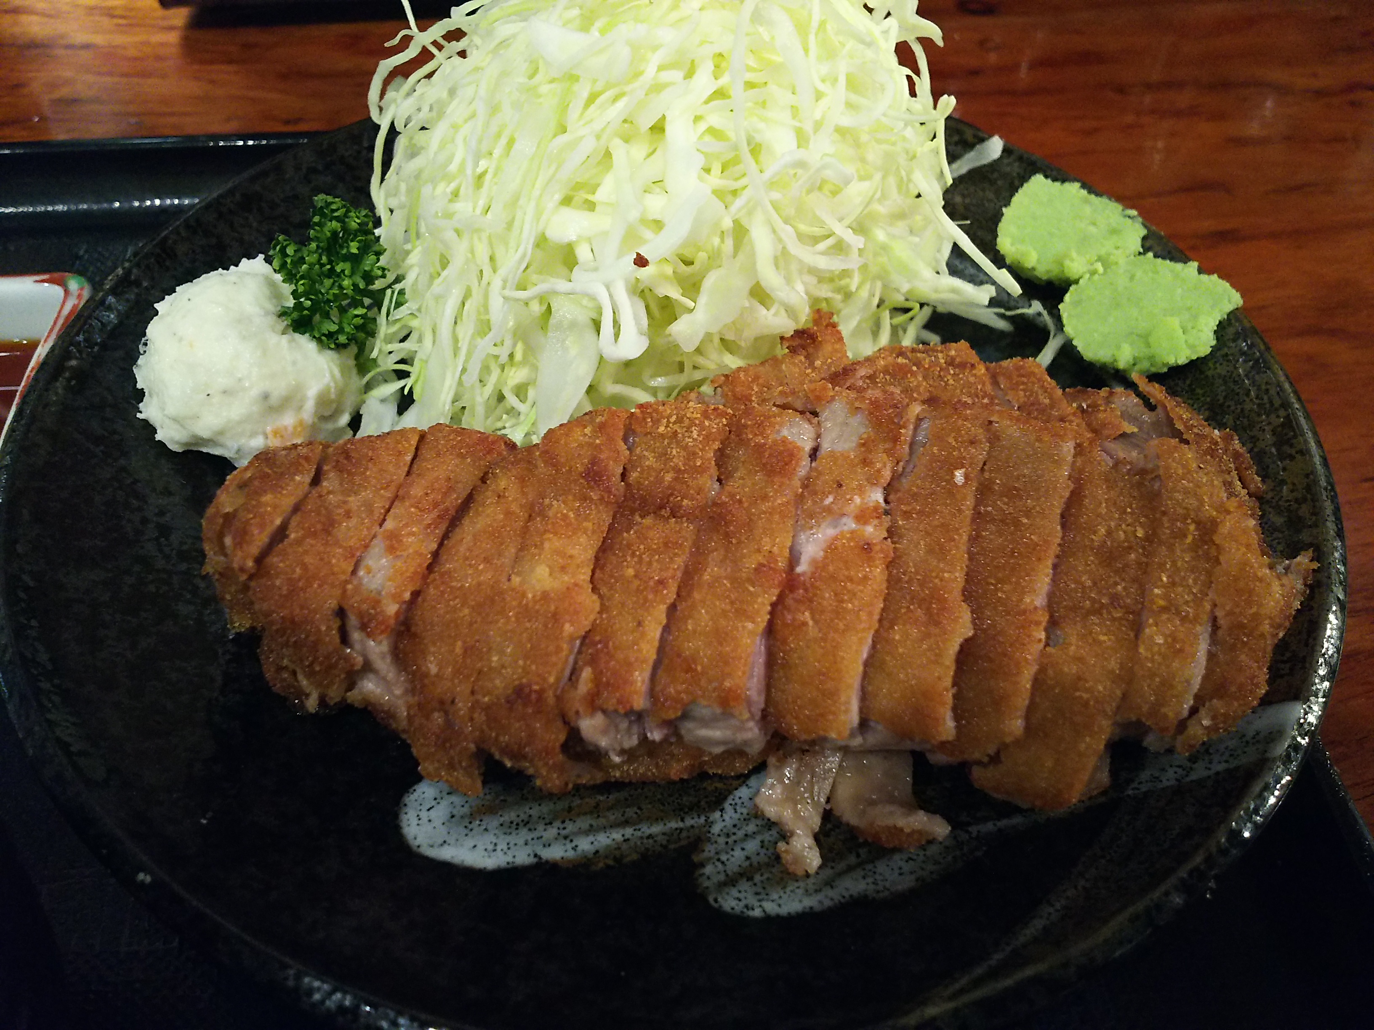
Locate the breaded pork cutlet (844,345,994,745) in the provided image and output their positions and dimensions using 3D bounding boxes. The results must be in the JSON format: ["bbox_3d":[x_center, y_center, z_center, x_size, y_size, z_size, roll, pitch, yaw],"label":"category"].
[{"bbox_3d":[0.047,0.001,0.203,0.016,0.022,0.085,12,51,9],"label":"breaded pork cutlet"}]

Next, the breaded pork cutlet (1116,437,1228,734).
[{"bbox_3d":[0.093,0.011,0.196,0.013,0.021,0.055,18,52,13],"label":"breaded pork cutlet"}]

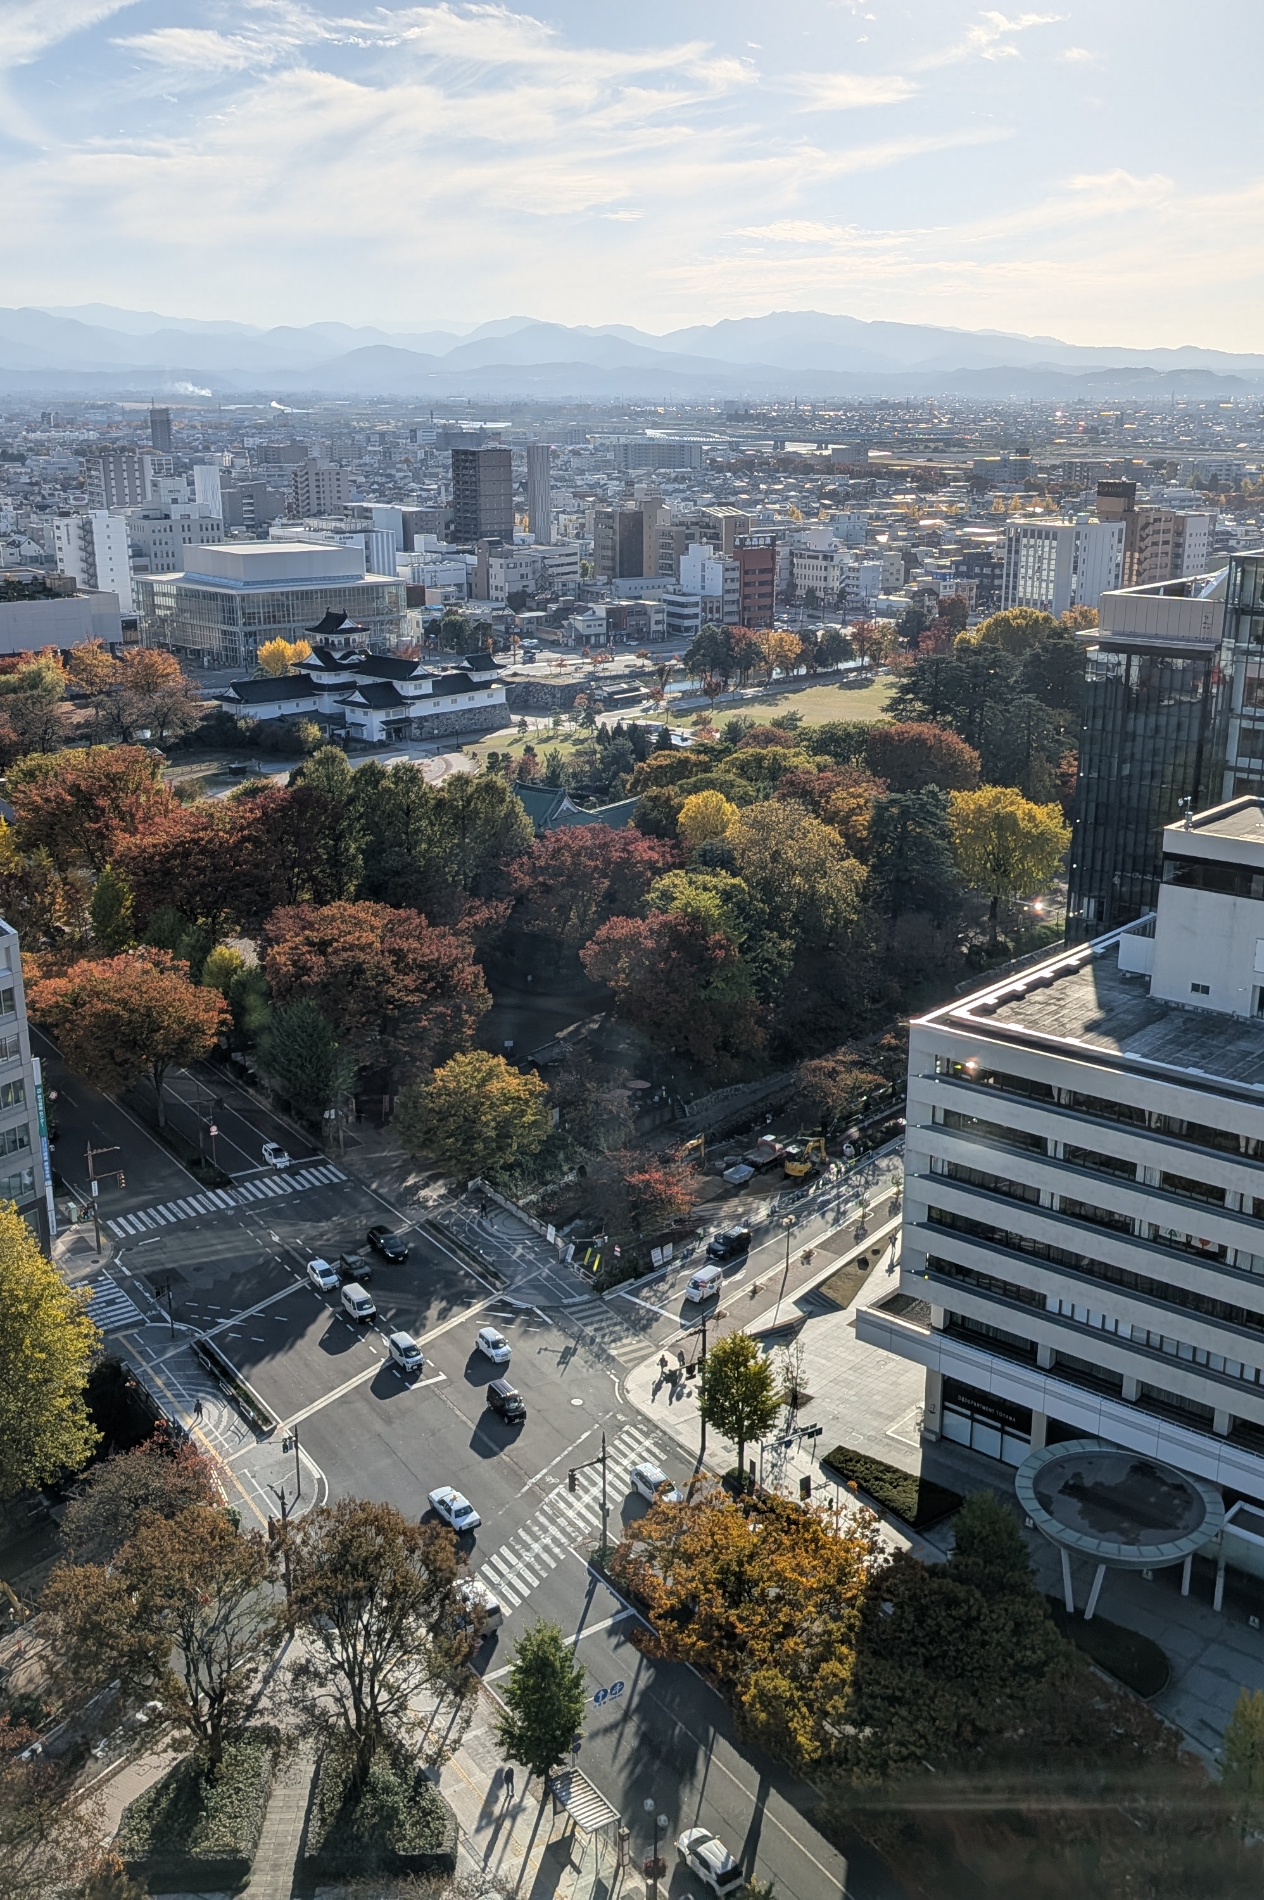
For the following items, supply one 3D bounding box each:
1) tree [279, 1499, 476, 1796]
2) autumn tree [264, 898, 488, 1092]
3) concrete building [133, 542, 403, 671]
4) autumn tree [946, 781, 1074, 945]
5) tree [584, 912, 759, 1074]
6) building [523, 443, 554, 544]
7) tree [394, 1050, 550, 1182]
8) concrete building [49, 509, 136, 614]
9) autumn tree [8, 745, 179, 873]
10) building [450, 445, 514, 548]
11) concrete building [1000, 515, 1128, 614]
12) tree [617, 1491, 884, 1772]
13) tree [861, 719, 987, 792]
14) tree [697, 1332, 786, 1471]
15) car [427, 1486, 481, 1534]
[{"bbox_3d":[-13.292,36.947,90.749,10.302,16.160,10.302,0,17,0],"label":"tree"},{"bbox_3d":[-26.489,6.051,183.813,23.000,20.000,21.000,0,18,0],"label":"autumn tree"},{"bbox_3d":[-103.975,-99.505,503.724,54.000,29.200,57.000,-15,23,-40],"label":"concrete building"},{"bbox_3d":[50.281,-11.189,236.403,16.000,21.000,15.500,0,18,0],"label":"autumn tree"},{"bbox_3d":[4.009,5.313,185.485,18.200,18.300,17.500,0,18,0],"label":"tree"},{"bbox_3d":[-42.519,-207.921,811.958,9.000,49.000,11.000,14,22,38],"label":"building"},{"bbox_3d":[-14.761,16.113,162.362,13.736,12.928,13.736,0,17,0],"label":"tree"},{"bbox_3d":[-168.580,-118.877,548.811,22.220,34.340,15.150,-11,20,-31],"label":"concrete building"},{"bbox_3d":[-80.185,-18.485,258.947,23.000,20.000,20.000,-6,18,-17],"label":"autumn tree"},{"bbox_3d":[-68.393,-204.366,796.746,16.160,46.460,26.260,-11,20,-31],"label":"building"},{"bbox_3d":[139.313,-120.344,561.015,23.000,32.000,33.000,15,23,40],"label":"concrete building"},{"bbox_3d":[6.165,37.070,98.719,14.500,11.900,14.300,0,18,0],"label":"tree"},{"bbox_3d":[50.459,-31.859,306.411,20.000,16.500,19.000,3,18,10],"label":"tree"},{"bbox_3d":[7.304,31.127,119.390,5.900,10.800,5.800,0,18,0],"label":"tree"},{"bbox_3d":[-11.713,36.827,115.771,1.717,1.495,4.444,-11,20,-32],"label":"car"}]

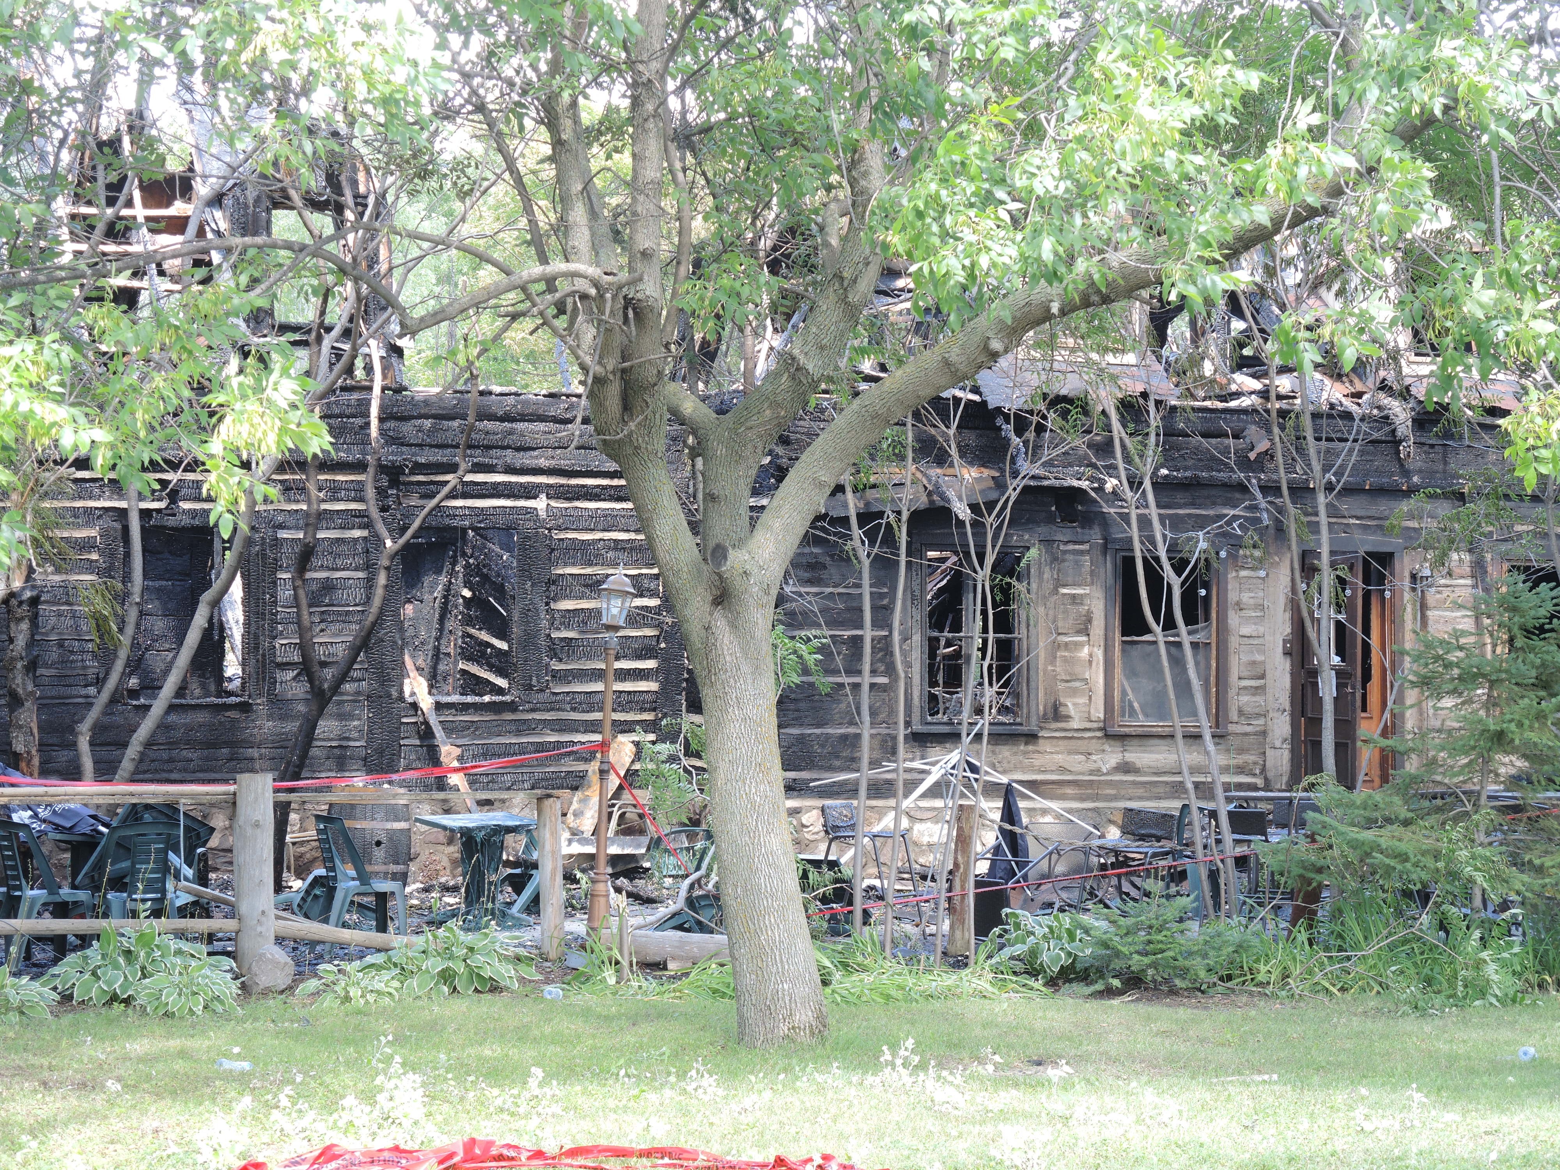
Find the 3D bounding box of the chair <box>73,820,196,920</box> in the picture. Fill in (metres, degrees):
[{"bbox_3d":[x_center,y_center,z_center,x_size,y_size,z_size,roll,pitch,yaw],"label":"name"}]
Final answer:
[{"bbox_3d":[-3.764,1.802,19.600,0.460,0.850,0.530,1,-3,-21],"label":"chair"}]

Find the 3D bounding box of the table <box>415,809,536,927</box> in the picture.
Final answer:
[{"bbox_3d":[-2.207,2.065,24.200,0.680,0.700,0.680,1,-3,-31],"label":"table"}]

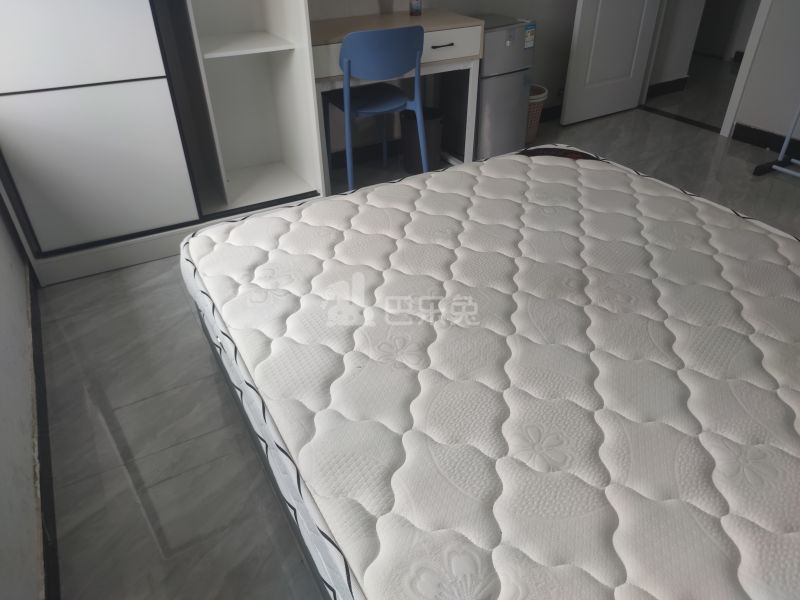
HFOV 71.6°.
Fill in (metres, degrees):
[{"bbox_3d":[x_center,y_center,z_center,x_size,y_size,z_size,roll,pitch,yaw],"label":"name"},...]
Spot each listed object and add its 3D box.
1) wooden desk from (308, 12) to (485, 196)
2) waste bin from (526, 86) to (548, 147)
[{"bbox_3d":[-0.123,-1.022,2.880,0.991,0.758,0.462,-20,39,-26],"label":"wooden desk"},{"bbox_3d":[0.776,-1.145,3.465,0.269,0.299,0.269,-18,38,-24],"label":"waste bin"}]

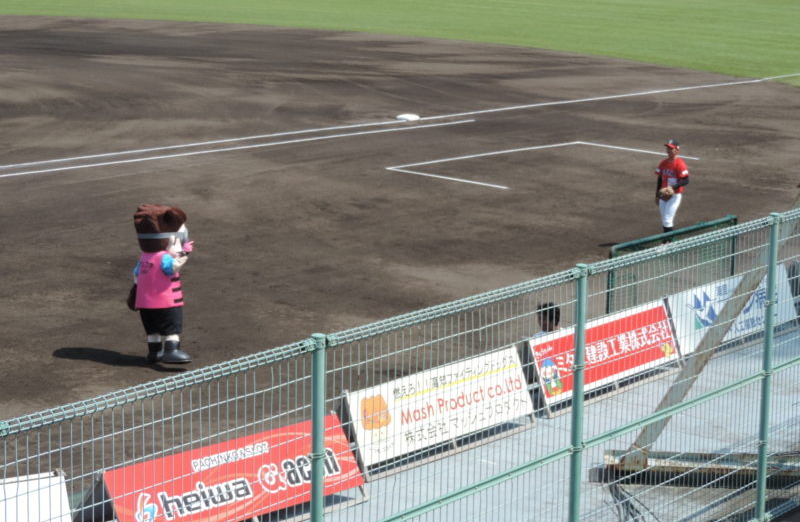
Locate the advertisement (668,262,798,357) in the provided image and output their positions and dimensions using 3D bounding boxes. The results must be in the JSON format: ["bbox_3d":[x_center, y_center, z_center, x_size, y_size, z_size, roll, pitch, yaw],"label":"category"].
[{"bbox_3d":[2.646,0.376,16.566,0.060,0.465,1.820,-14,-1,40],"label":"advertisement"}]

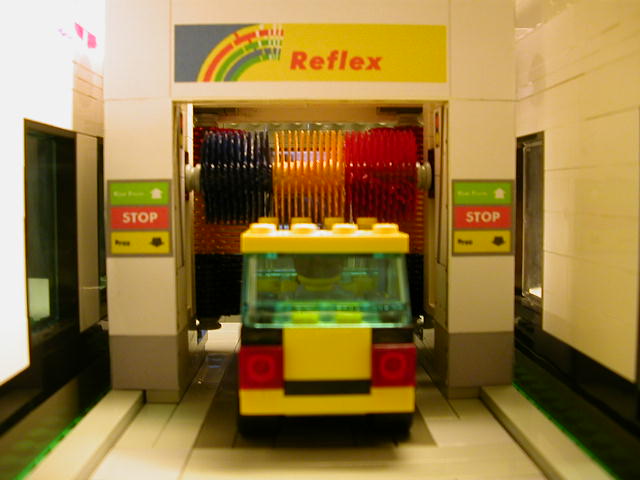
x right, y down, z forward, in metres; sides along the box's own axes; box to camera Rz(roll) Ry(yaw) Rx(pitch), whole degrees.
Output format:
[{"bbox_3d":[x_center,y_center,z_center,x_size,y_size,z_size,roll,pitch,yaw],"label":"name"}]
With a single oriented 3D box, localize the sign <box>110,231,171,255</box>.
[{"bbox_3d":[-0.042,0.001,0.160,0.014,0.006,0.002,0,4,-1],"label":"sign"}]

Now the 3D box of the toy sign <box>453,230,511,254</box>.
[{"bbox_3d":[0.038,0.001,0.162,0.014,0.005,0.002,0,4,-1],"label":"toy sign"}]

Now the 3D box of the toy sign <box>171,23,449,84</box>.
[{"bbox_3d":[-0.002,-0.043,0.158,0.063,0.013,0.002,0,4,-1],"label":"toy sign"}]

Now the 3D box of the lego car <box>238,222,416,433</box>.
[{"bbox_3d":[0.000,0.017,0.159,0.033,0.043,0.072,0,4,-2],"label":"lego car"}]

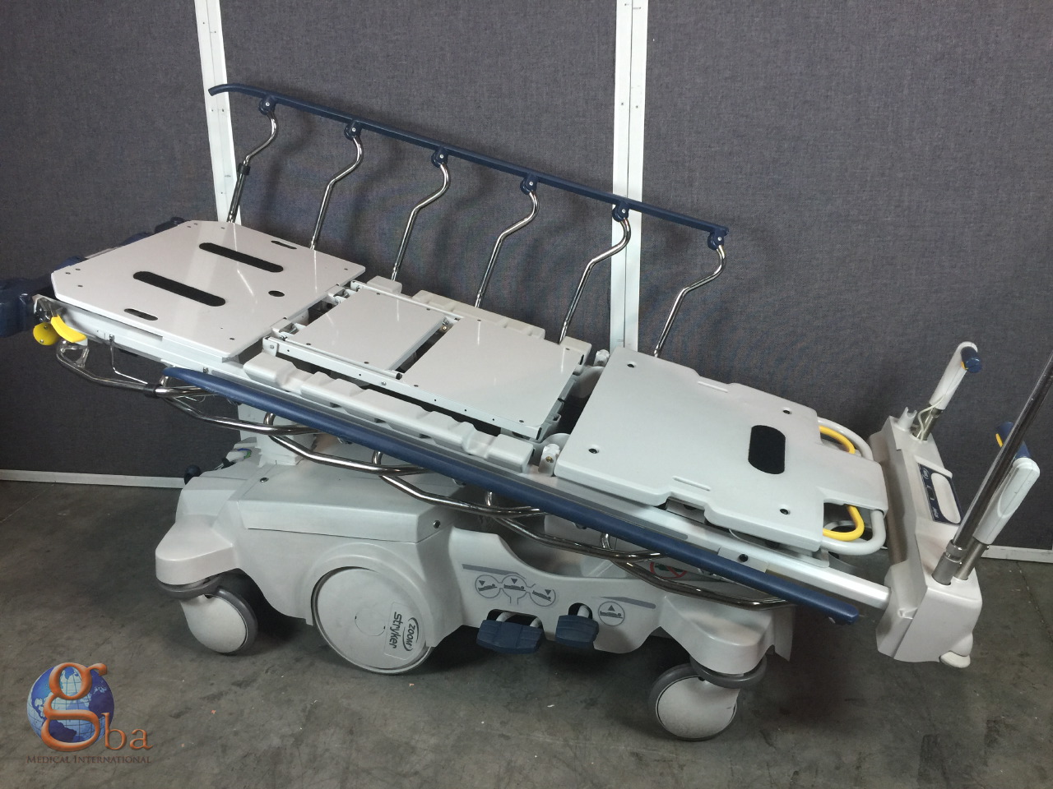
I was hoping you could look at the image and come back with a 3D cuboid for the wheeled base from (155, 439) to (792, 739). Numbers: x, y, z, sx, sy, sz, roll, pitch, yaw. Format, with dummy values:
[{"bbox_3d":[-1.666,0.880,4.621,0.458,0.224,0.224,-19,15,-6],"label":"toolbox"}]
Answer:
[{"bbox_3d":[-0.126,0.404,2.307,1.560,0.480,0.710,5,25,15],"label":"wheeled base"}]

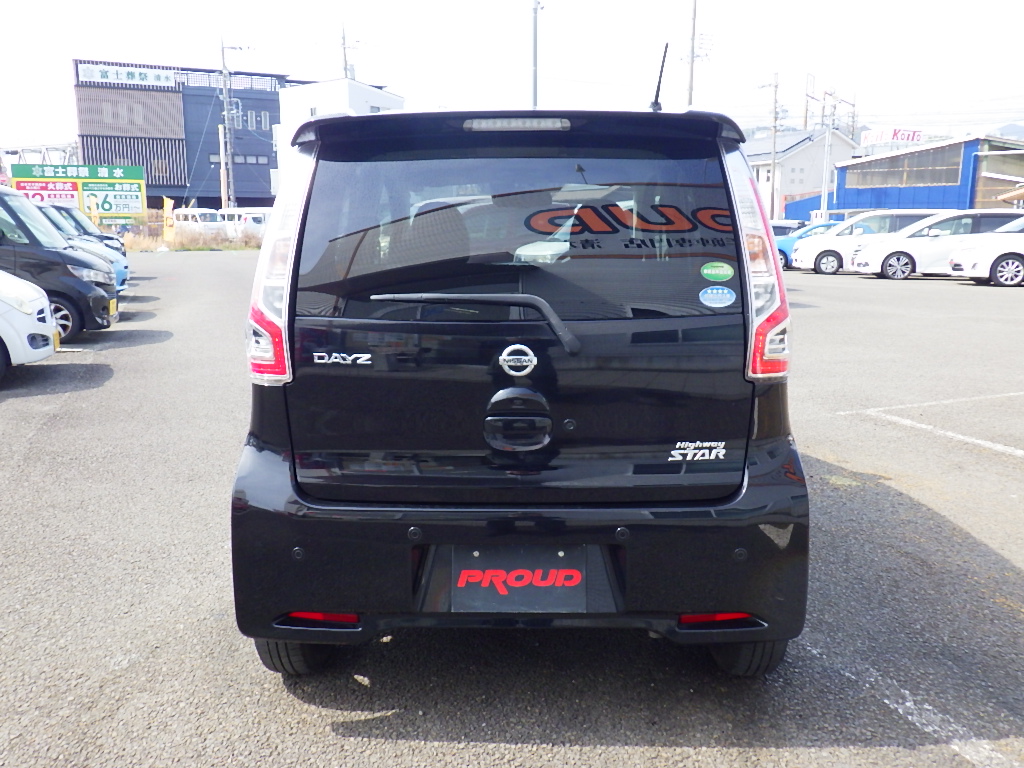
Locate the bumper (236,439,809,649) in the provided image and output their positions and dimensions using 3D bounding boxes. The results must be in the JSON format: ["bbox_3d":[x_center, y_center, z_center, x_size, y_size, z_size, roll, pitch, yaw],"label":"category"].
[{"bbox_3d":[0.020,0.407,2.108,1.470,0.490,0.320,0,11,0],"label":"bumper"}]

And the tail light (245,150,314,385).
[{"bbox_3d":[-0.576,-0.290,2.022,0.175,0.540,0.220,0,11,0],"label":"tail light"}]

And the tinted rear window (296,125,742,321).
[{"bbox_3d":[0.020,-0.372,1.975,1.060,0.440,0.140,0,11,0],"label":"tinted rear window"}]

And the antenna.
[{"bbox_3d":[0.387,-0.788,2.148,0.035,0.170,0.140,0,11,0],"label":"antenna"}]

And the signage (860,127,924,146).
[{"bbox_3d":[57.500,-37.392,125.142,9.600,2.700,2.000,0,11,0],"label":"signage"}]

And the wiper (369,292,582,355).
[{"bbox_3d":[-0.085,-0.141,1.934,0.495,0.145,0.080,0,11,0],"label":"wiper"}]

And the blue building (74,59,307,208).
[{"bbox_3d":[-25.600,-18.507,68.621,17.500,12.500,12.000,-5,12,-25],"label":"blue building"}]

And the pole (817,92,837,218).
[{"bbox_3d":[12.850,-8.603,33.980,0.400,6.400,0.400,0,11,0],"label":"pole"}]

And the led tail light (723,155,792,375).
[{"bbox_3d":[0.605,-0.290,2.022,0.175,0.540,0.220,0,11,0],"label":"led tail light"}]

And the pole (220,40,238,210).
[{"bbox_3d":[-18.700,-15.978,54.952,0.700,12.800,0.700,0,11,0],"label":"pole"}]

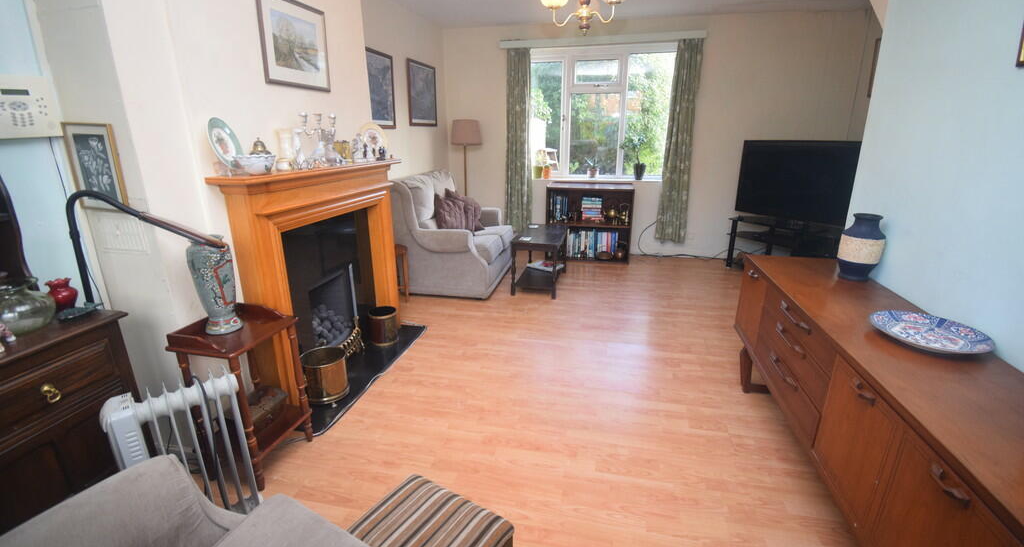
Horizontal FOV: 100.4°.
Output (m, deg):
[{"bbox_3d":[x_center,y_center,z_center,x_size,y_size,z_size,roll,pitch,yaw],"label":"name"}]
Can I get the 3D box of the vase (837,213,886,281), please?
[{"bbox_3d":[1.637,-0.118,1.996,0.174,0.282,0.174,-1,18,-4],"label":"vase"}]

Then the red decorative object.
[{"bbox_3d":[-1.538,0.079,1.459,0.080,0.105,0.080,4,19,12],"label":"red decorative object"}]

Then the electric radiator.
[{"bbox_3d":[-1.079,0.640,1.458,0.340,0.635,0.170,-15,23,-37],"label":"electric radiator"}]

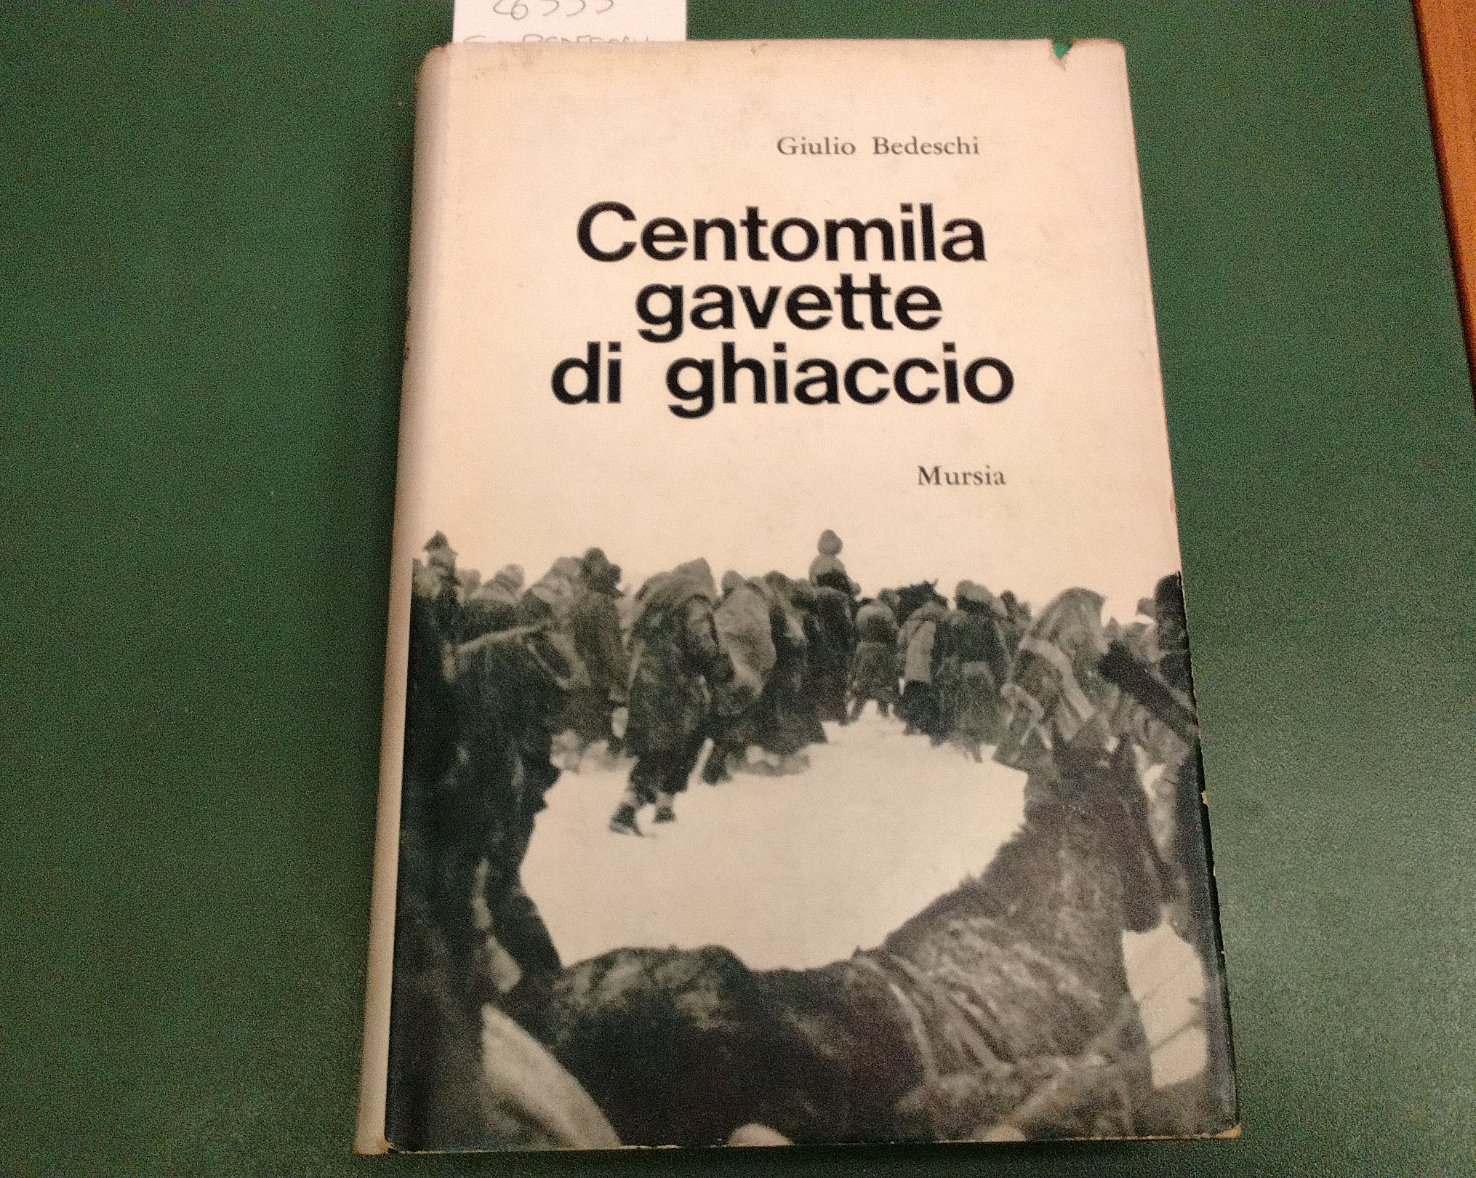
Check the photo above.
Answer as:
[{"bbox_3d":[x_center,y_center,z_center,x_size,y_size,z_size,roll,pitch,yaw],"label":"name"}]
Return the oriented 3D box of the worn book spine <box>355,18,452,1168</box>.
[{"bbox_3d":[-0.064,-0.006,0.273,0.013,0.028,0.215,-1,75,-1],"label":"worn book spine"}]

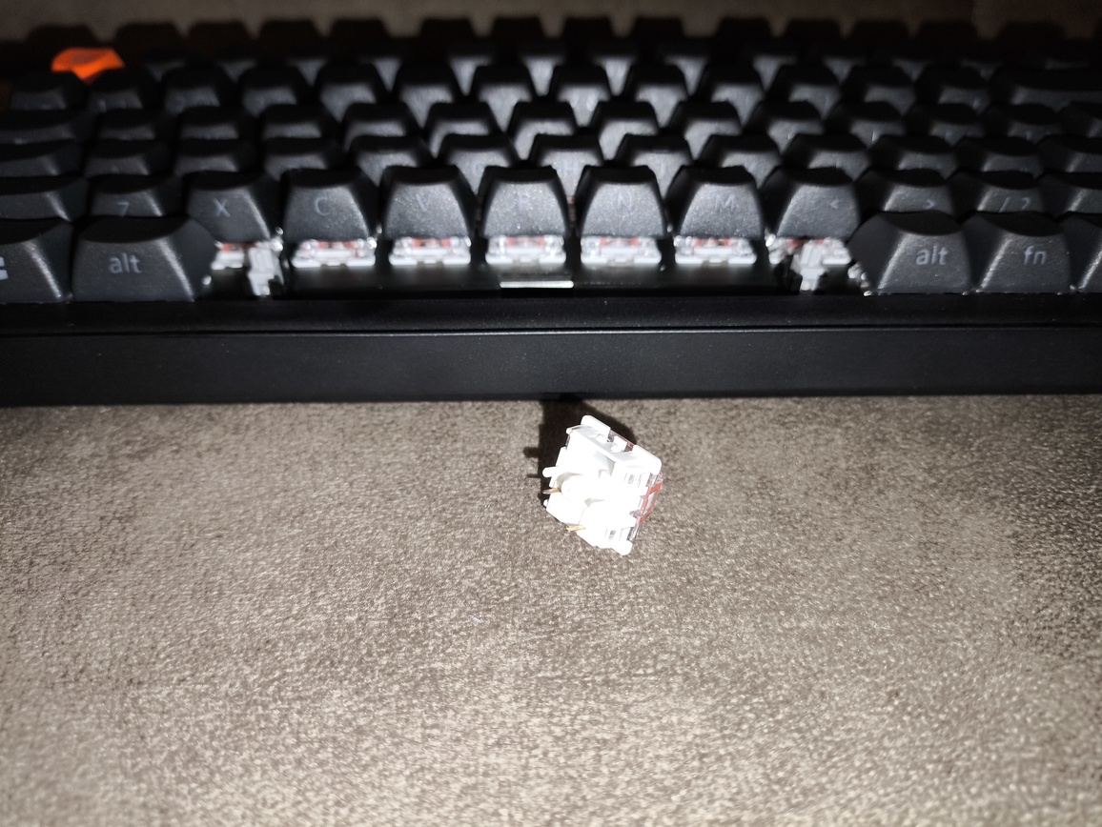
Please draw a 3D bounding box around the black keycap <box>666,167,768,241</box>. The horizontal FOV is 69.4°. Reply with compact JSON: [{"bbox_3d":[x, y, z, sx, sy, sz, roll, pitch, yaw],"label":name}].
[{"bbox_3d":[0.033,-0.043,0.157,0.018,0.009,0.018,-1,41,-1],"label":"black keycap"}]

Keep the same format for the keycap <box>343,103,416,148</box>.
[{"bbox_3d":[-0.039,-0.067,0.185,0.018,0.008,0.018,-1,41,-1],"label":"keycap"}]

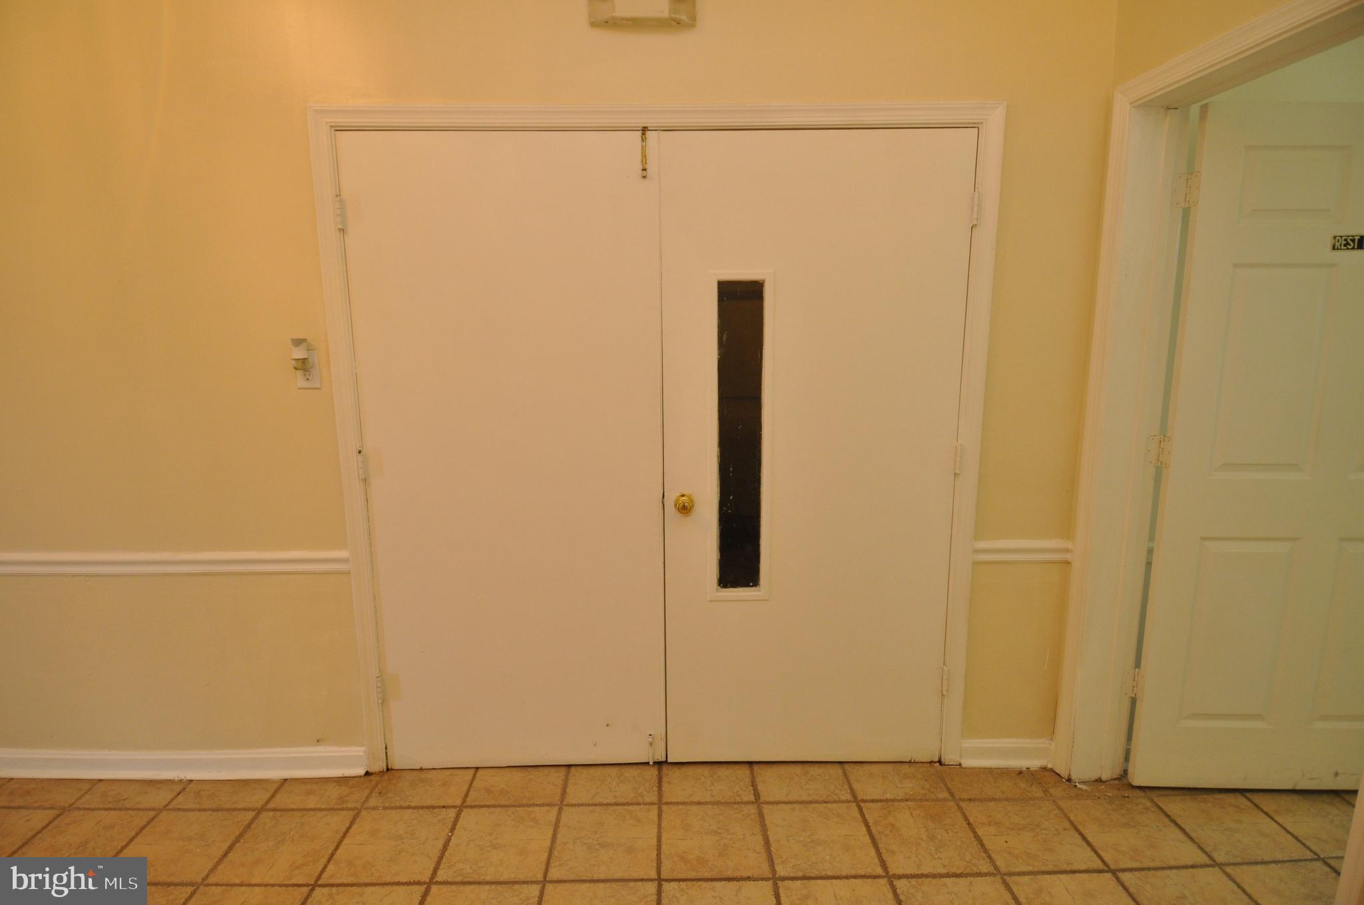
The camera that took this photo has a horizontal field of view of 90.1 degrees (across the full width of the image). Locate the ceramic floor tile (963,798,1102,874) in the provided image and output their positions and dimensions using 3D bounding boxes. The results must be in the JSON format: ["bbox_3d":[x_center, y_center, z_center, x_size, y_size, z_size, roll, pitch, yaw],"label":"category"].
[{"bbox_3d":[1.013,1.121,1.998,0.296,0.010,0.296,0,9,-1],"label":"ceramic floor tile"}]

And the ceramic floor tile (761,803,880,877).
[{"bbox_3d":[0.399,1.129,1.987,0.296,0.010,0.296,0,9,-1],"label":"ceramic floor tile"}]

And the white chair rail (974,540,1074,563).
[{"bbox_3d":[1.109,0.322,2.217,0.333,0.066,0.025,0,9,-1],"label":"white chair rail"}]

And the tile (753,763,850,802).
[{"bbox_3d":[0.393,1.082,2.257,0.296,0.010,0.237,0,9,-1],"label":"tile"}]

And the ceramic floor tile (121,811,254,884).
[{"bbox_3d":[-1.442,1.138,1.961,0.296,0.010,0.296,0,9,-1],"label":"ceramic floor tile"}]

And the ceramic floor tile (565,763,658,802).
[{"bbox_3d":[-0.224,1.093,2.243,0.296,0.010,0.208,0,9,-1],"label":"ceramic floor tile"}]

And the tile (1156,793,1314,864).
[{"bbox_3d":[1.622,1.115,2.020,0.296,0.010,0.296,0,9,-1],"label":"tile"}]

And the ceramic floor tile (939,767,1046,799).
[{"bbox_3d":[1.020,1.087,2.235,0.296,0.010,0.167,0,9,-1],"label":"ceramic floor tile"}]

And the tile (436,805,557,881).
[{"bbox_3d":[-0.525,1.135,1.977,0.296,0.010,0.296,0,9,-1],"label":"tile"}]

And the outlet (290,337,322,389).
[{"bbox_3d":[-1.136,-0.268,2.058,0.071,0.153,0.055,0,9,-1],"label":"outlet"}]

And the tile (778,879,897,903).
[{"bbox_3d":[0.405,1.175,1.681,0.296,0.010,0.296,0,9,-1],"label":"tile"}]

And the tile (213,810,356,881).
[{"bbox_3d":[-1.142,1.139,1.969,0.296,0.010,0.296,0,9,-1],"label":"tile"}]

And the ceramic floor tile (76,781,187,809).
[{"bbox_3d":[-1.767,1.107,2.198,0.296,0.010,0.143,0,9,-1],"label":"ceramic floor tile"}]

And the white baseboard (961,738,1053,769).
[{"bbox_3d":[1.105,1.026,2.314,0.301,0.086,0.016,0,9,-1],"label":"white baseboard"}]

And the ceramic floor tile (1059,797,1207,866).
[{"bbox_3d":[1.319,1.118,2.007,0.296,0.010,0.296,0,9,-1],"label":"ceramic floor tile"}]

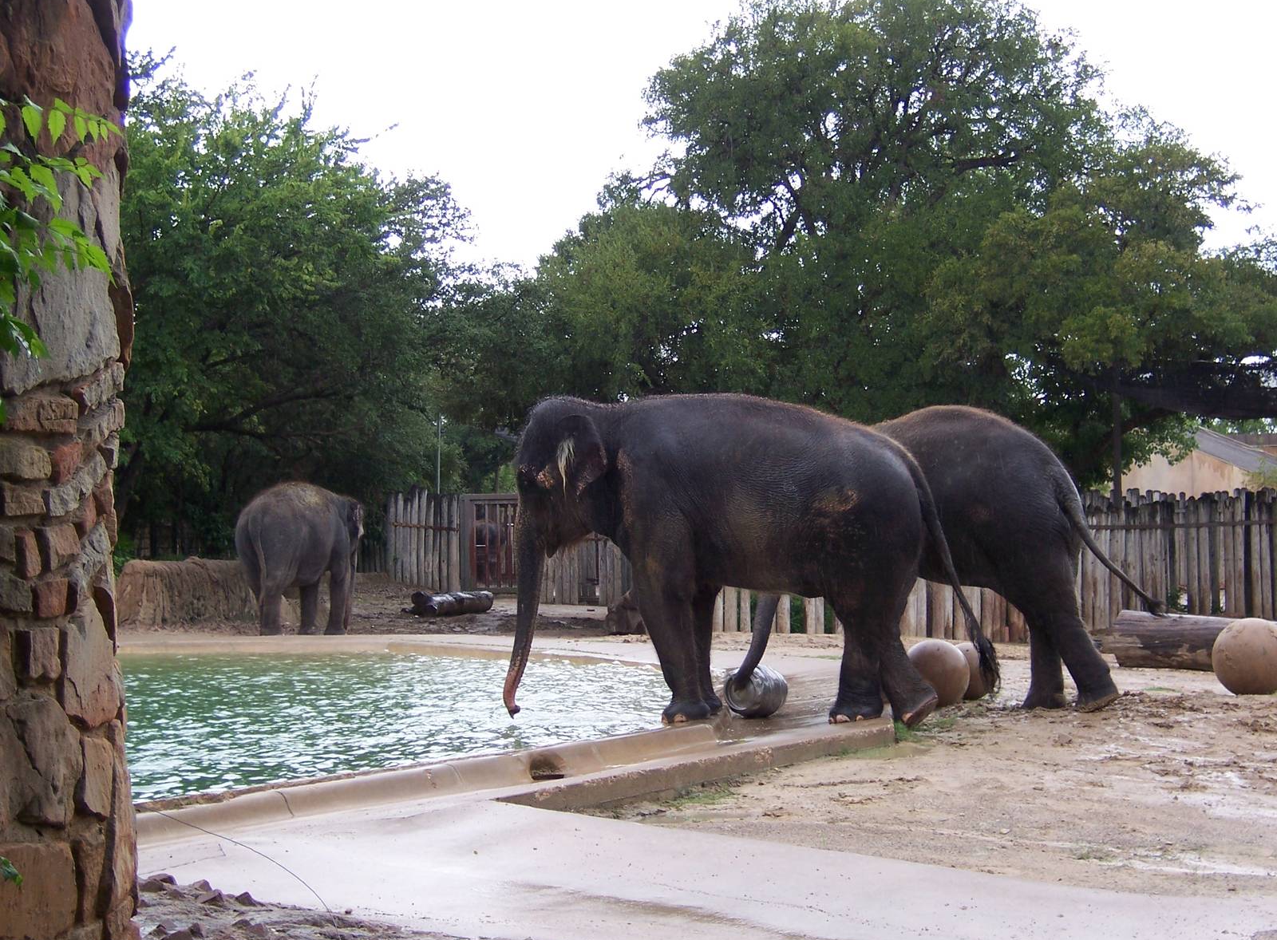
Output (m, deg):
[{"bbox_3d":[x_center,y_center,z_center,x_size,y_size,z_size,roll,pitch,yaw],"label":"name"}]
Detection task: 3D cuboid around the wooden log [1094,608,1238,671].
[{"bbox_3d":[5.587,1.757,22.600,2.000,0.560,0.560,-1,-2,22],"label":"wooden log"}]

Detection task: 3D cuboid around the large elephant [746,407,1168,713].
[{"bbox_3d":[2.572,0.718,18.200,3.300,2.440,1.300,0,-2,12],"label":"large elephant"}]

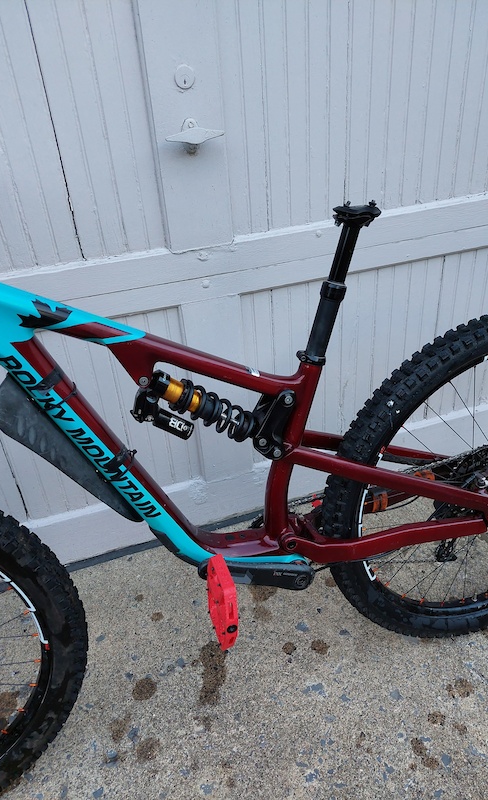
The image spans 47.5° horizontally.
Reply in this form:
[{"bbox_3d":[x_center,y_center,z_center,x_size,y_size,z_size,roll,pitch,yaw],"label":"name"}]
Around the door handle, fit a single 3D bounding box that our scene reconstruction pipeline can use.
[{"bbox_3d":[-0.096,-0.504,1.063,0.116,0.063,0.052,-13,32,-14],"label":"door handle"}]

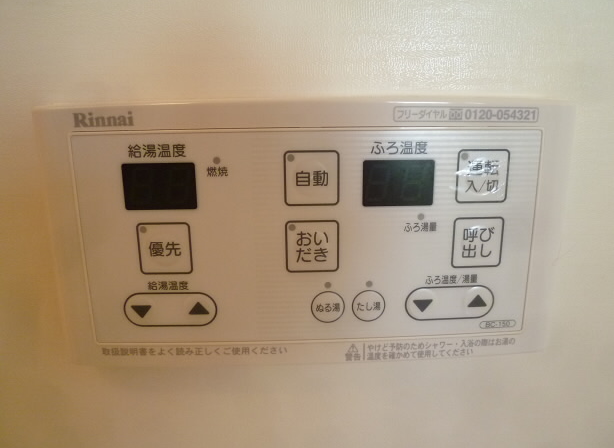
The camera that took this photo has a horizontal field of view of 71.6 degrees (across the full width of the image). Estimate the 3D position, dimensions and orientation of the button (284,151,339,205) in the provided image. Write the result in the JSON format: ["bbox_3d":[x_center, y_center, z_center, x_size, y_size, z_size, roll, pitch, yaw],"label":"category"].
[{"bbox_3d":[0.002,-0.017,0.161,0.021,0.021,0.004,-1,12,-2],"label":"button"}]

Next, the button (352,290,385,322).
[{"bbox_3d":[0.025,0.034,0.173,0.014,0.014,0.004,-1,12,-2],"label":"button"}]

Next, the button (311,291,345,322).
[{"bbox_3d":[0.009,0.034,0.173,0.014,0.014,0.004,-1,12,-2],"label":"button"}]

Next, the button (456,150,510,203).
[{"bbox_3d":[0.068,-0.018,0.164,0.020,0.020,0.004,-1,12,-2],"label":"button"}]

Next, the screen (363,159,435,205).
[{"bbox_3d":[0.035,-0.015,0.163,0.028,0.018,0.004,-1,12,-2],"label":"screen"}]

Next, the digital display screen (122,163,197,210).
[{"bbox_3d":[-0.055,-0.014,0.160,0.027,0.018,0.004,-1,12,-2],"label":"digital display screen"}]

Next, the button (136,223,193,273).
[{"bbox_3d":[-0.055,0.010,0.165,0.020,0.020,0.004,-1,12,-2],"label":"button"}]

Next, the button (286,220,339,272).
[{"bbox_3d":[0.002,0.009,0.167,0.021,0.021,0.004,-1,12,-2],"label":"button"}]

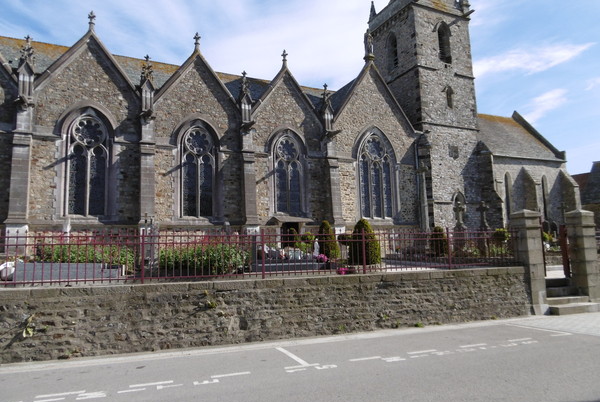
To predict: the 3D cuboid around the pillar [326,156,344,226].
[{"bbox_3d":[1.897,-0.461,24.075,0.775,4.096,0.800,2,-8,-26],"label":"pillar"}]

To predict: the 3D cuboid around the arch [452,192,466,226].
[{"bbox_3d":[10.699,0.589,28.224,1.291,2.376,0.400,2,-8,-26],"label":"arch"}]

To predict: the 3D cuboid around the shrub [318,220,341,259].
[{"bbox_3d":[1.182,1.547,16.500,0.840,1.547,0.840,-2,-7,0],"label":"shrub"}]

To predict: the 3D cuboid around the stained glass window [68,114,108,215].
[{"bbox_3d":[-9.126,-1.511,17.924,1.490,4.343,0.150,2,-7,-26],"label":"stained glass window"}]

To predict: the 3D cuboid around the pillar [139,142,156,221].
[{"bbox_3d":[-6.704,-0.834,18.288,0.637,3.340,0.650,2,-7,-26],"label":"pillar"}]

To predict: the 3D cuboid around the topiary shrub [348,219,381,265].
[{"bbox_3d":[1.933,1.202,12.500,0.894,1.354,0.894,-1,-6,0],"label":"topiary shrub"}]

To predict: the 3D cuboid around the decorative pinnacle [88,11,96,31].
[{"bbox_3d":[-9.957,-8.626,19.961,0.342,0.989,0.342,2,-8,-26],"label":"decorative pinnacle"}]

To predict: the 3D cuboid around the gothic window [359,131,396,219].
[{"bbox_3d":[4.764,-1.737,26.318,2.965,5.925,0.400,2,-8,-26],"label":"gothic window"}]

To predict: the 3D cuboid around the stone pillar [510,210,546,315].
[{"bbox_3d":[5.451,1.452,9.925,0.480,2.390,0.450,1,-7,-18],"label":"stone pillar"}]

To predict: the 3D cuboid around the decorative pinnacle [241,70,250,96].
[{"bbox_3d":[-2.777,-6.030,21.185,0.387,1.092,0.387,2,-7,-26],"label":"decorative pinnacle"}]

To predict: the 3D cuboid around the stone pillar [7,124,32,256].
[{"bbox_3d":[-11.690,-0.468,17.451,0.756,5.475,0.800,2,-8,-26],"label":"stone pillar"}]

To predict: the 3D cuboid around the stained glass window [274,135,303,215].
[{"bbox_3d":[-0.655,-1.532,23.620,1.892,4.648,0.350,2,-8,-26],"label":"stained glass window"}]

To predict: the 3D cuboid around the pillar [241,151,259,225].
[{"bbox_3d":[-2.473,-0.638,20.312,0.655,3.533,0.650,2,-7,-26],"label":"pillar"}]

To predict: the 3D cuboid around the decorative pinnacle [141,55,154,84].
[{"bbox_3d":[-7.015,-6.039,19.134,0.462,1.160,0.462,2,-7,-26],"label":"decorative pinnacle"}]

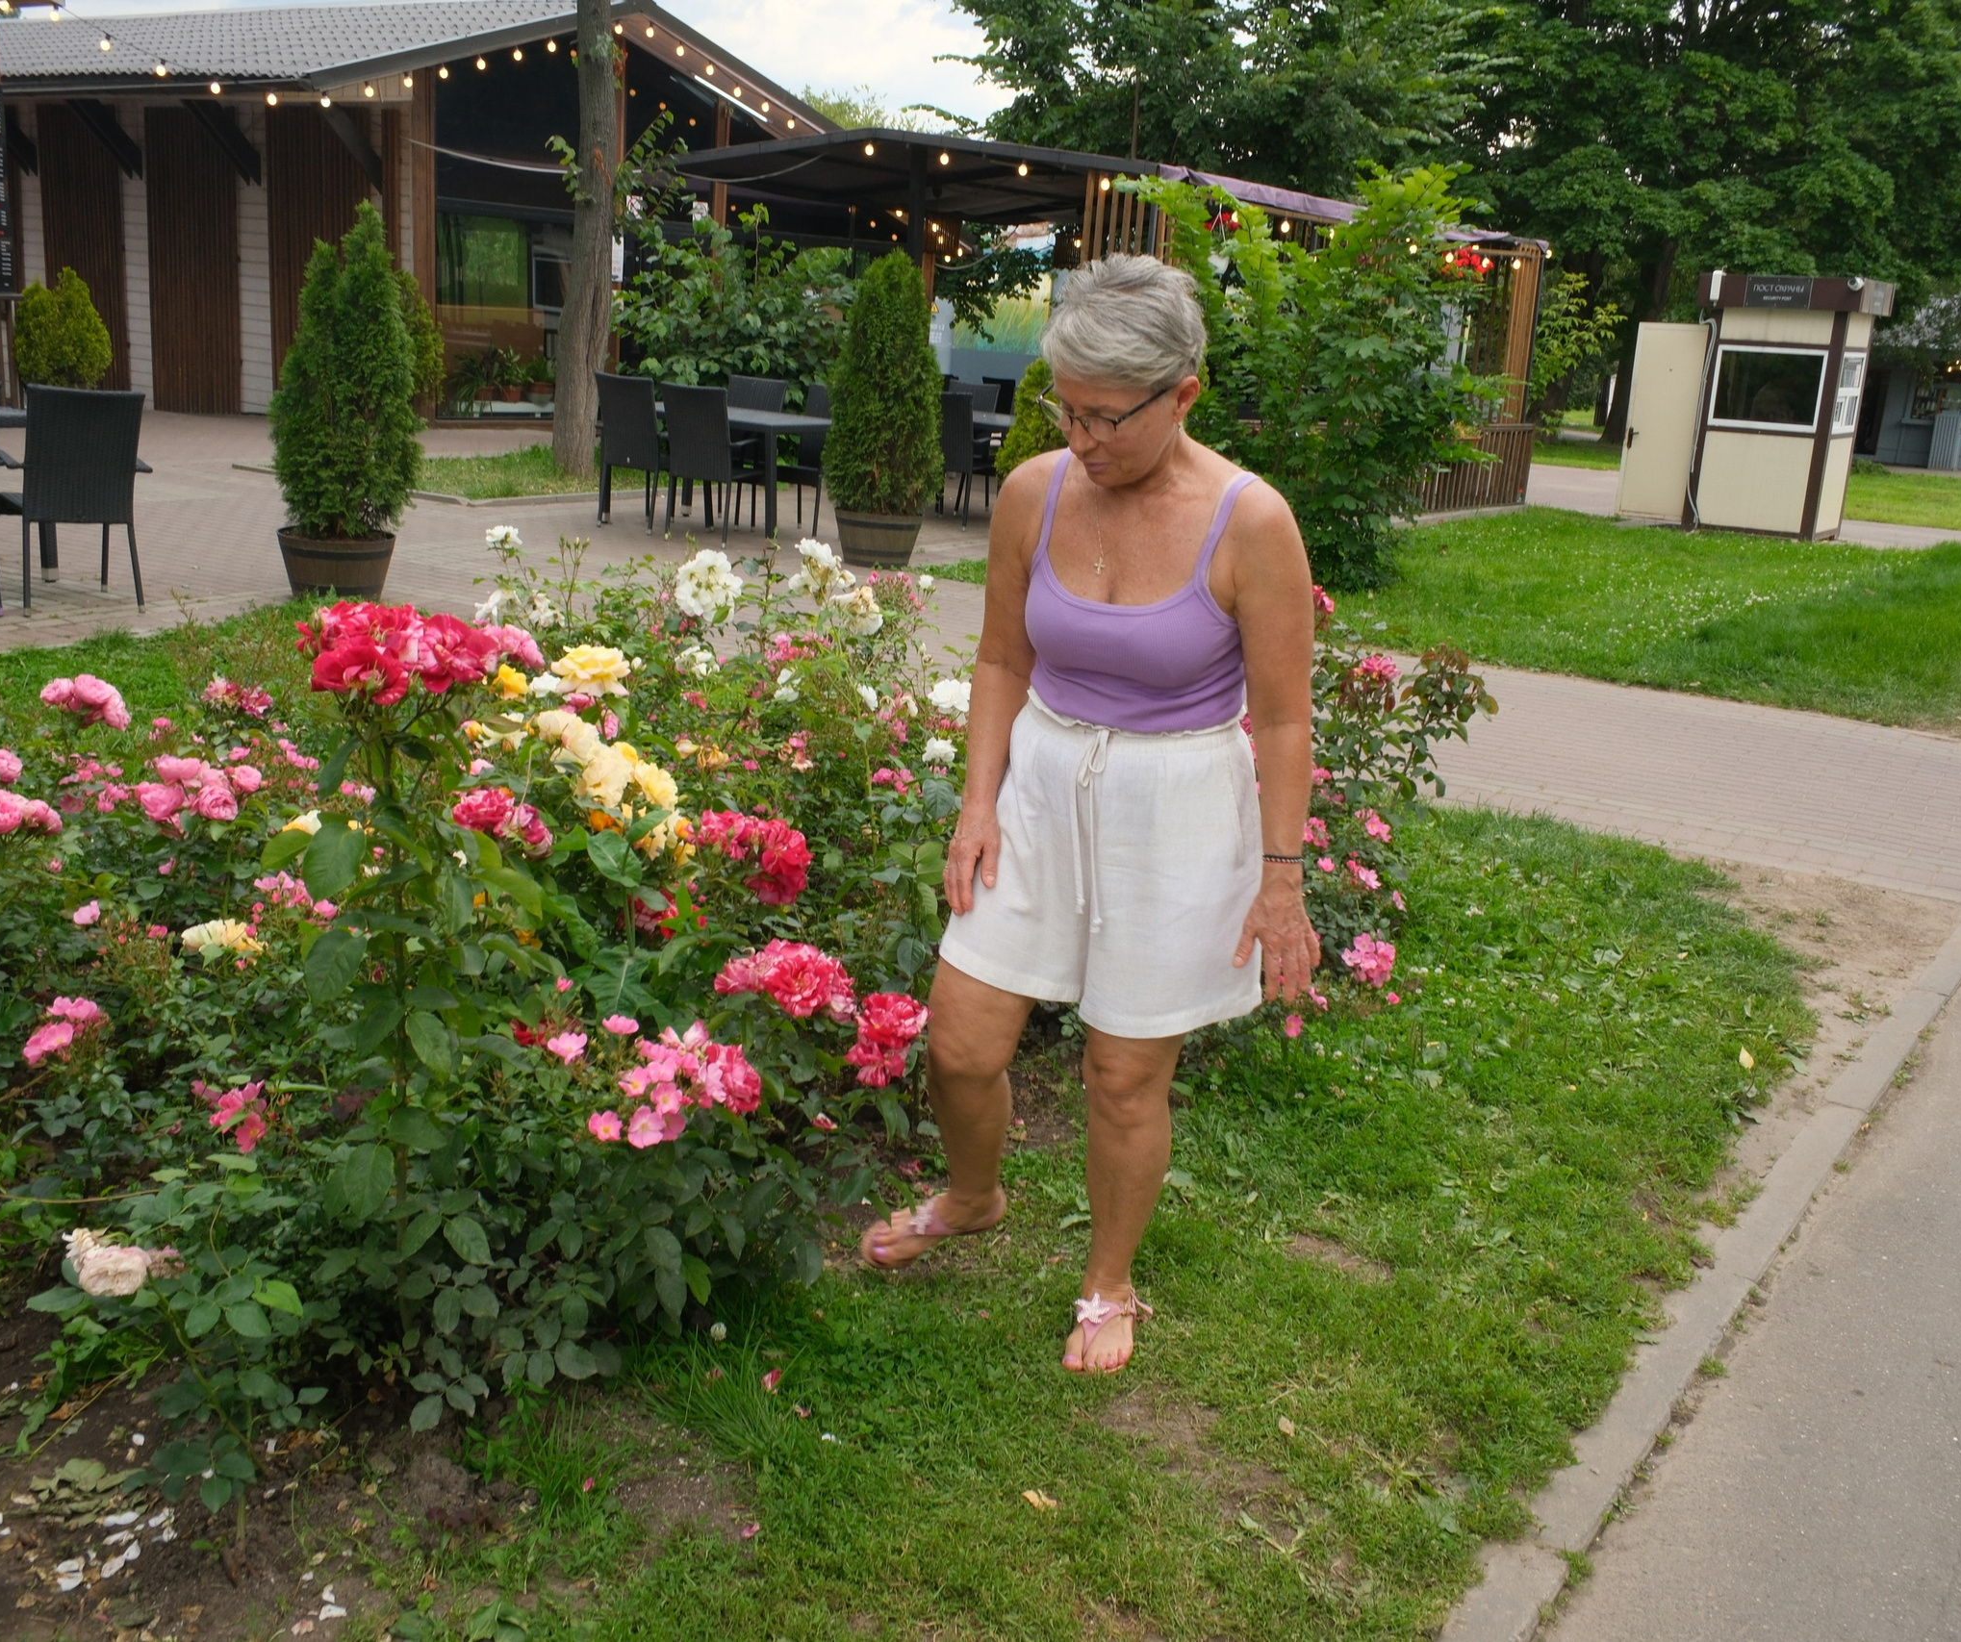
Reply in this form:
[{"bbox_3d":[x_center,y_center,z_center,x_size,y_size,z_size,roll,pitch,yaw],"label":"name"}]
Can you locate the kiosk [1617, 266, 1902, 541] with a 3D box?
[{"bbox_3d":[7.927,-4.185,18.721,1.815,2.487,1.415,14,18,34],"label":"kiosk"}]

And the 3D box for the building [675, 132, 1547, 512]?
[{"bbox_3d":[1.201,-4.087,16.175,3.800,2.600,8.700,17,20,42],"label":"building"}]

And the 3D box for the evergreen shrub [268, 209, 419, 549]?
[{"bbox_3d":[-2.950,-2.081,8.593,0.677,1.498,0.677,4,14,0],"label":"evergreen shrub"}]

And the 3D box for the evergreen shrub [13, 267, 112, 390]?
[{"bbox_3d":[-8.123,-4.295,16.263,0.795,1.099,0.795,4,14,0],"label":"evergreen shrub"}]

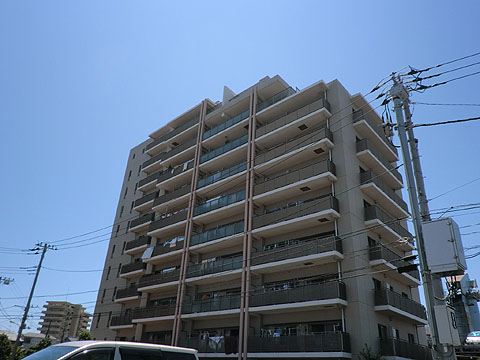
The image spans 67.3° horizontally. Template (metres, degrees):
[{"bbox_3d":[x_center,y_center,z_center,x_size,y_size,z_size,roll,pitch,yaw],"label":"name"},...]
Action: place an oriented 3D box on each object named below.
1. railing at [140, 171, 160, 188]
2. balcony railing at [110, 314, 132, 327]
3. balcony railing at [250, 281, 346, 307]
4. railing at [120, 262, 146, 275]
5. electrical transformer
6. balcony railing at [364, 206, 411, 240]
[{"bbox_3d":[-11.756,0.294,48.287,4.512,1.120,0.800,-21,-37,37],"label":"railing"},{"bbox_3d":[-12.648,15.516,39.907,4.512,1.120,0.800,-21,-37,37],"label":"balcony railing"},{"bbox_3d":[3.642,7.805,24.133,6.990,1.090,1.040,-21,-37,37],"label":"balcony railing"},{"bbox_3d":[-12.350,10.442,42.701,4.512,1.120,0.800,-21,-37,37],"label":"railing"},{"bbox_3d":[6.280,2.110,11.100,0.790,1.550,0.680,-21,-37,37],"label":"electrical transformer"},{"bbox_3d":[11.850,3.910,28.261,0.914,1.050,7.356,-21,-37,37],"label":"balcony railing"}]

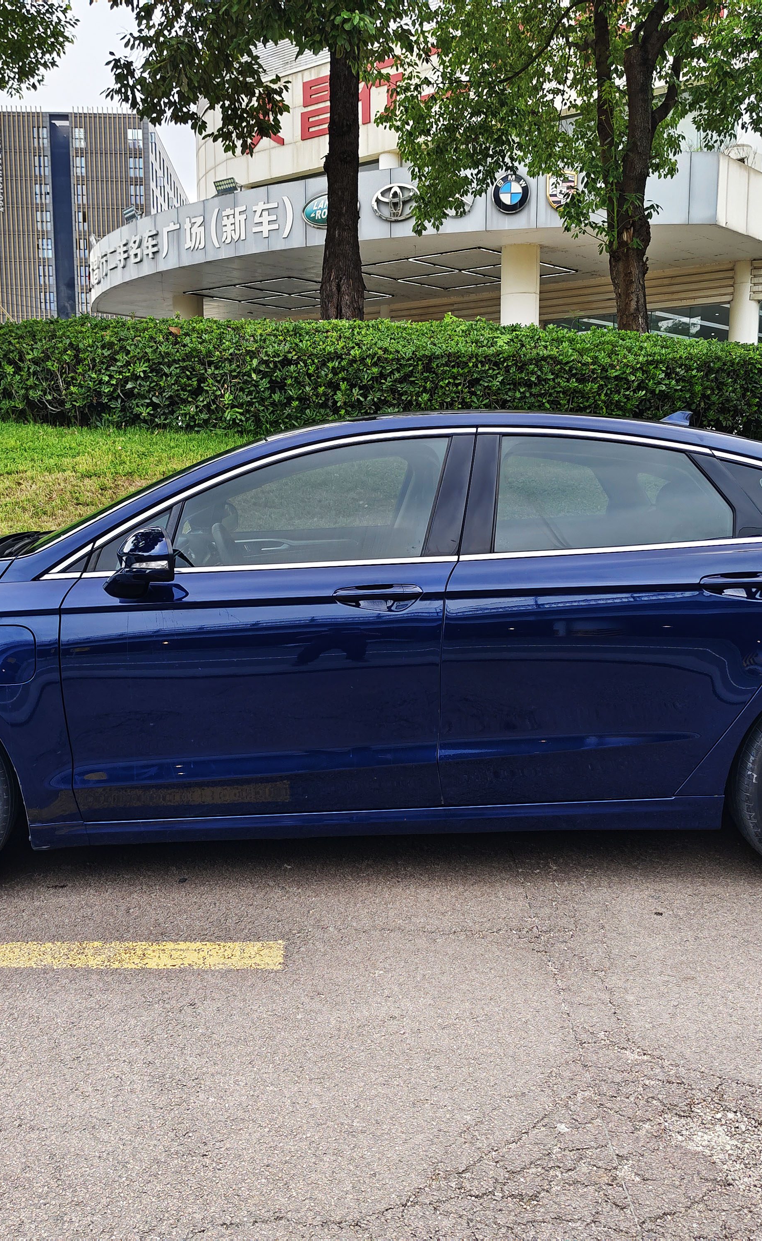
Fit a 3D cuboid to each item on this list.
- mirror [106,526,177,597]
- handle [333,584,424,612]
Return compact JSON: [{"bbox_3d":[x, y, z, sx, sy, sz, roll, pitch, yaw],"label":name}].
[{"bbox_3d":[-0.670,-0.156,3.188,0.205,0.205,0.210,-1,8,-3],"label":"mirror"},{"bbox_3d":[-0.007,-0.062,3.290,0.255,0.085,0.060,-1,8,-3],"label":"handle"}]

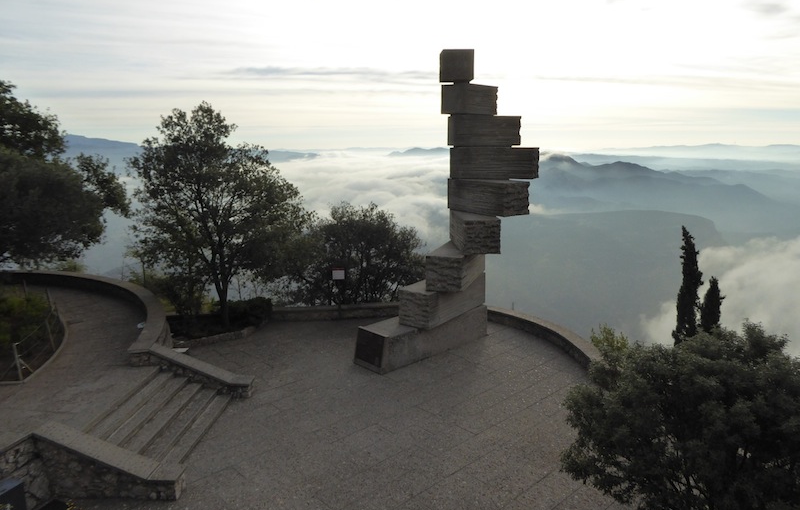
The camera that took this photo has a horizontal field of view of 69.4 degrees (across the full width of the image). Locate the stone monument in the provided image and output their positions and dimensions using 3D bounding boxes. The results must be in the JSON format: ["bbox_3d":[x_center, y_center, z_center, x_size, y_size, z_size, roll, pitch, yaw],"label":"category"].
[{"bbox_3d":[1.467,-1.497,16.876,5.940,8.770,2.530,-10,15,-44],"label":"stone monument"}]

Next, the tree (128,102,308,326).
[{"bbox_3d":[-5.861,-1.212,18.654,5.700,7.200,5.400,0,11,0],"label":"tree"}]

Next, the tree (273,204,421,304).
[{"bbox_3d":[-1.749,0.064,21.977,5.590,4.120,4.700,0,11,0],"label":"tree"}]

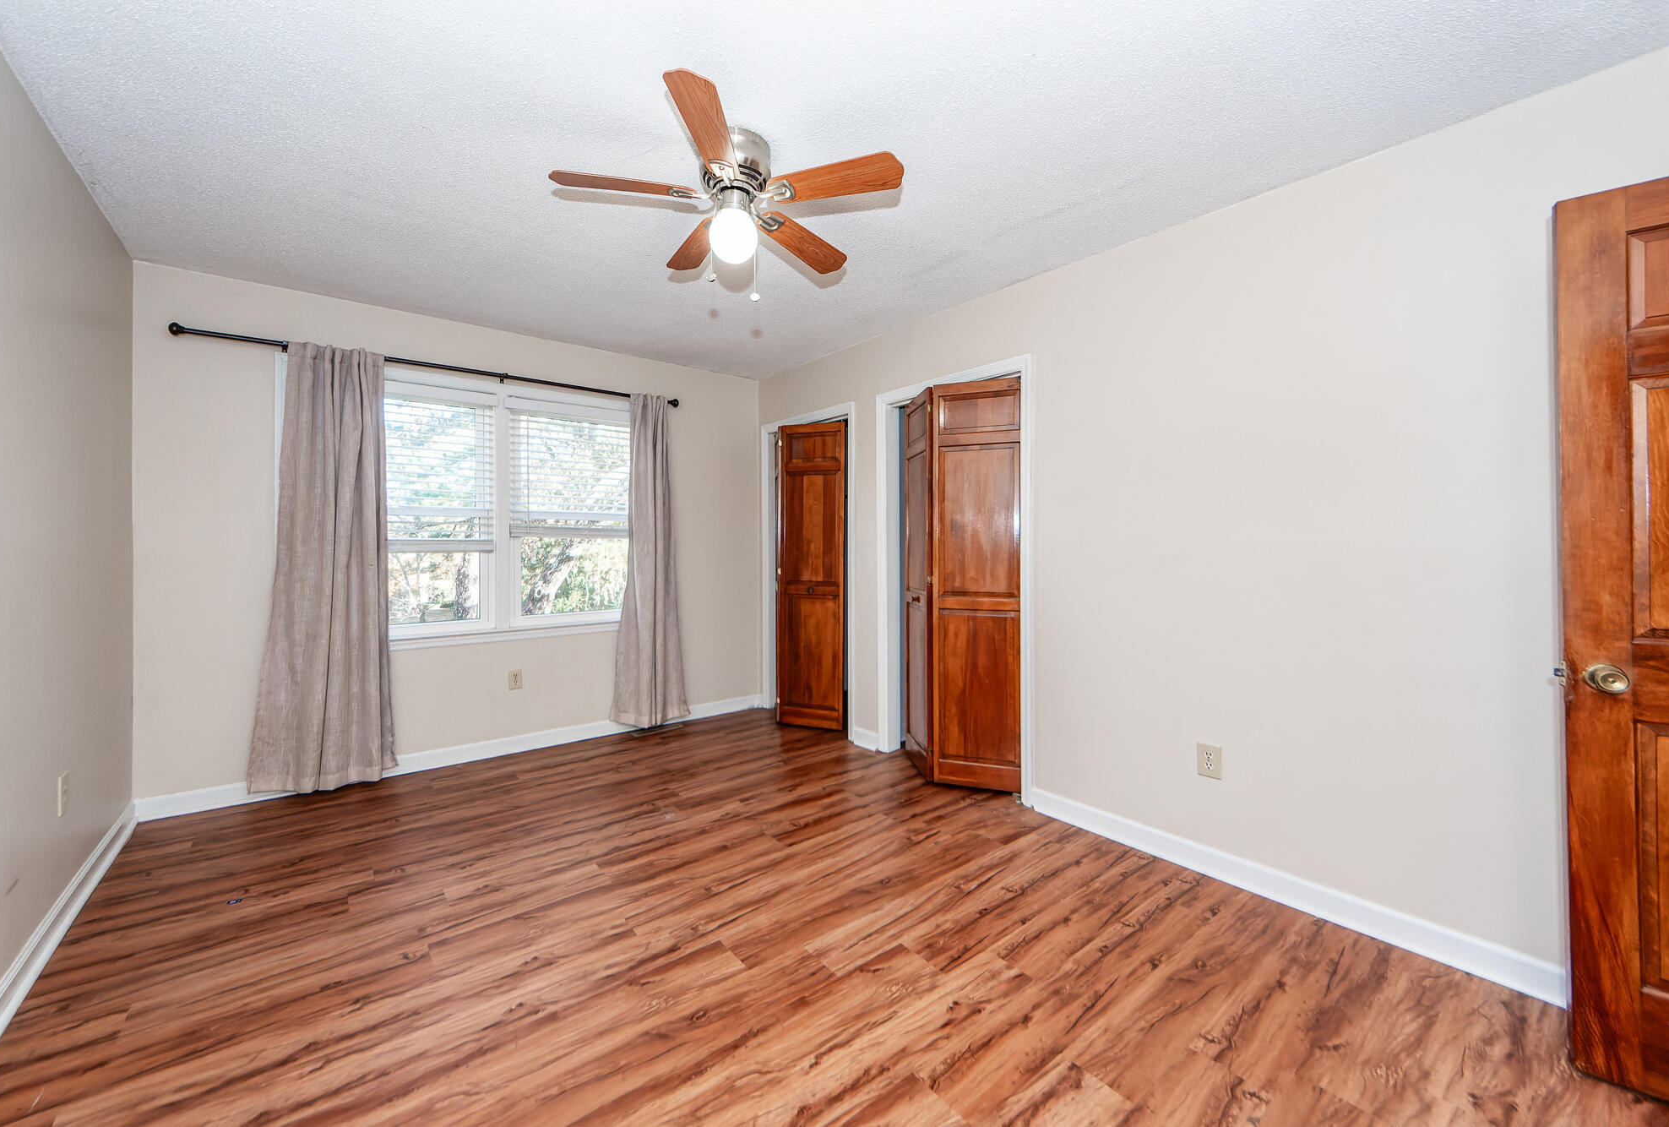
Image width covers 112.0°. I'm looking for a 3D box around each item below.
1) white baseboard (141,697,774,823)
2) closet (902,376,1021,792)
[{"bbox_3d":[-1.794,1.051,3.315,3.043,0.100,0.020,-1,1,-35],"label":"white baseboard"},{"bbox_3d":[0.592,0.100,2.925,0.260,2.000,0.740,-1,1,-43],"label":"closet"}]

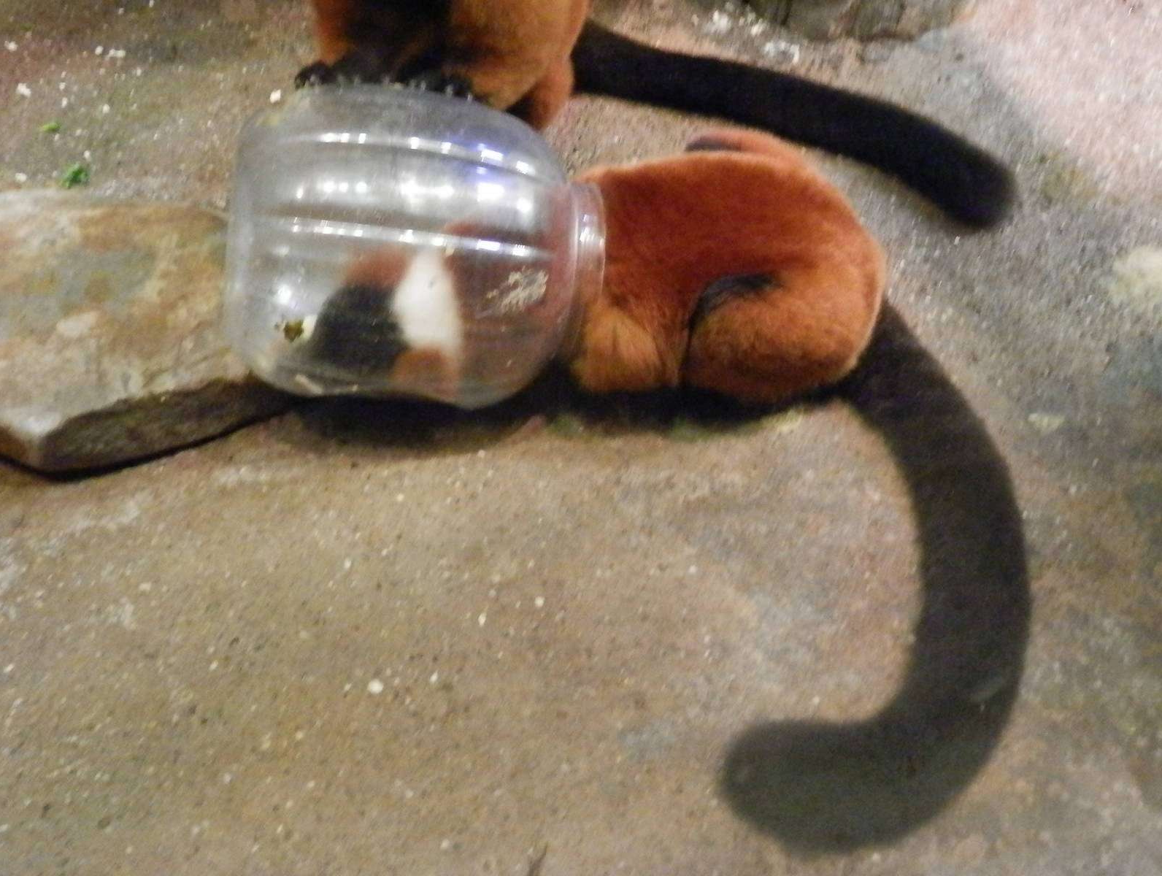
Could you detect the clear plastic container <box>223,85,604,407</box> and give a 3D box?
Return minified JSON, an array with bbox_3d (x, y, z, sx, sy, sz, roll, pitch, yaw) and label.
[{"bbox_3d":[-0.121,-0.140,0.830,0.270,0.231,0.231,5,45,-9],"label":"clear plastic container"}]

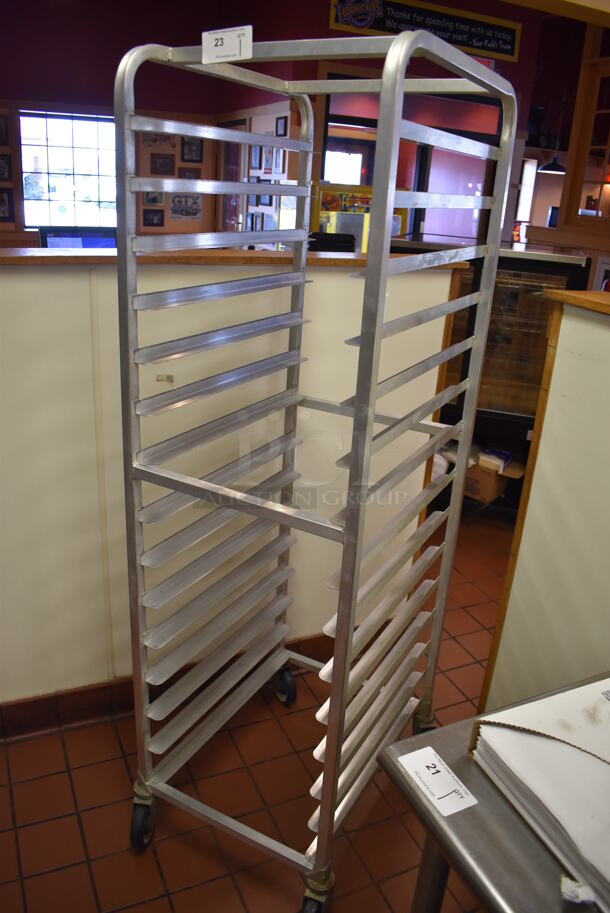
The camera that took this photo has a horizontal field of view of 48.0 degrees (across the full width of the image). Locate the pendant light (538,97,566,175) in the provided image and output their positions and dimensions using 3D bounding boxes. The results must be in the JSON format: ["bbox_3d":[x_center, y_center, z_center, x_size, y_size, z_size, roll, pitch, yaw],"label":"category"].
[{"bbox_3d":[2.128,-2.666,5.694,0.290,0.590,0.290,3,21,0],"label":"pendant light"}]

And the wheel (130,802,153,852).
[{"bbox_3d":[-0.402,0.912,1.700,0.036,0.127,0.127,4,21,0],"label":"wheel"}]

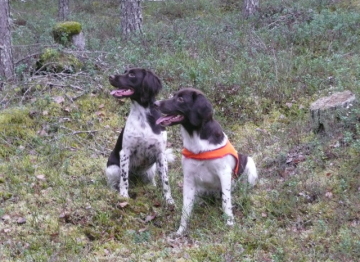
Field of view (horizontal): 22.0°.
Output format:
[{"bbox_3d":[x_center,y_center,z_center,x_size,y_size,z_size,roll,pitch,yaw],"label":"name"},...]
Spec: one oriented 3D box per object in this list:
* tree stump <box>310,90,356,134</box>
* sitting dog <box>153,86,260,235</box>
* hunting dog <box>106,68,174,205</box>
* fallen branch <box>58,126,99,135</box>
[{"bbox_3d":[1.090,-0.147,6.625,0.320,0.260,0.320,0,12,0],"label":"tree stump"},{"bbox_3d":[0.130,0.080,4.627,0.400,0.680,0.630,6,14,26],"label":"sitting dog"},{"bbox_3d":[-0.195,-0.022,5.065,0.360,0.690,0.600,-4,13,-18],"label":"hunting dog"},{"bbox_3d":[-0.700,-0.003,6.483,0.280,0.040,0.080,0,12,0],"label":"fallen branch"}]

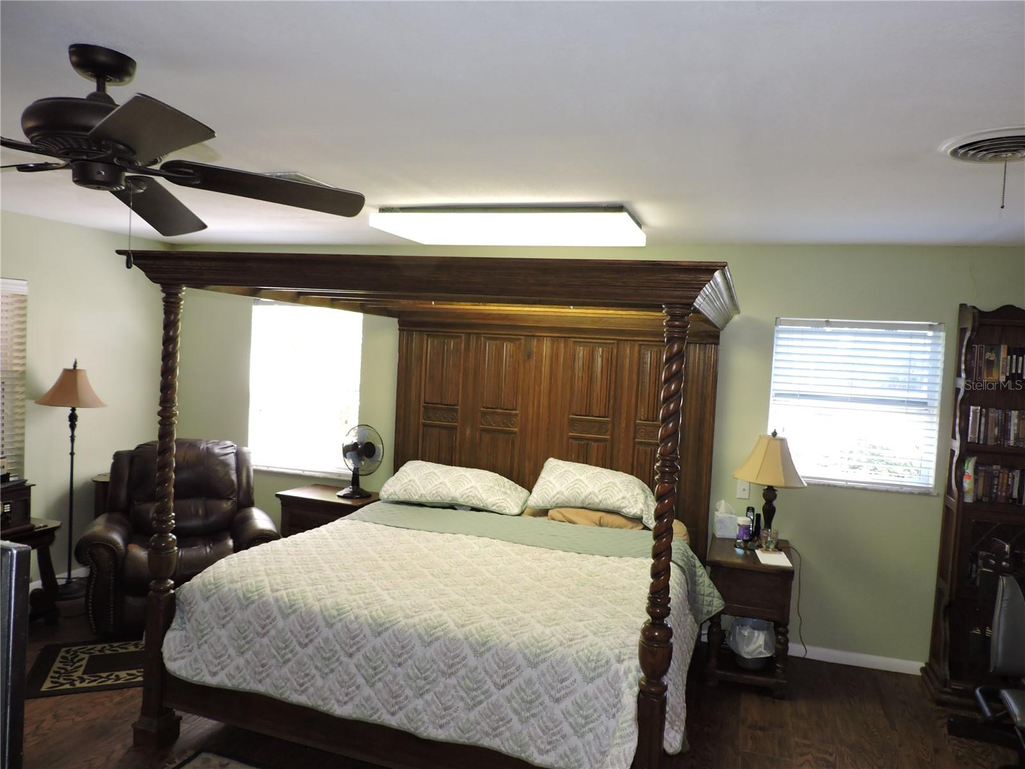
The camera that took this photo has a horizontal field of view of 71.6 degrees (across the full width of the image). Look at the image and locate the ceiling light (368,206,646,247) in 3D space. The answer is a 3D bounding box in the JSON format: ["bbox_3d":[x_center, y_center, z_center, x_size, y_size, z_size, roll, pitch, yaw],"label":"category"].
[{"bbox_3d":[-0.004,-0.836,3.766,1.310,0.100,0.660,4,3,18],"label":"ceiling light"}]

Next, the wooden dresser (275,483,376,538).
[{"bbox_3d":[-1.249,1.101,4.941,0.660,0.681,0.420,4,3,18],"label":"wooden dresser"}]

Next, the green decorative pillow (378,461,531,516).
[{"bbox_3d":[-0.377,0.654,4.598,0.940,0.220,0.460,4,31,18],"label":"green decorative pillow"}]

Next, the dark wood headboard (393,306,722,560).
[{"bbox_3d":[0.182,0.552,4.671,2.170,1.946,0.100,4,3,18],"label":"dark wood headboard"}]

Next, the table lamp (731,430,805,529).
[{"bbox_3d":[1.474,0.589,4.068,0.410,0.664,0.410,4,3,18],"label":"table lamp"}]

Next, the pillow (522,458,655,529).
[{"bbox_3d":[0.465,0.659,4.337,0.870,0.200,0.420,4,48,18],"label":"pillow"}]

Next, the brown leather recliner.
[{"bbox_3d":[-2.135,0.883,4.631,1.070,1.050,0.950,2,3,-24],"label":"brown leather recliner"}]

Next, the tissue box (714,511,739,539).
[{"bbox_3d":[1.279,0.838,4.258,0.112,0.130,0.112,3,3,-1],"label":"tissue box"}]

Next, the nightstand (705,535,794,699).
[{"bbox_3d":[1.319,1.267,3.988,0.430,0.698,0.640,4,3,18],"label":"nightstand"}]

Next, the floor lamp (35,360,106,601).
[{"bbox_3d":[-2.860,0.606,4.631,0.460,1.531,0.460,4,3,18],"label":"floor lamp"}]

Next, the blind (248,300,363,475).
[{"bbox_3d":[-1.566,0.013,5.339,0.960,1.250,0.060,4,3,18],"label":"blind"}]

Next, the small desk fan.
[{"bbox_3d":[-1.070,0.518,4.910,0.280,0.503,0.350,5,3,40],"label":"small desk fan"}]

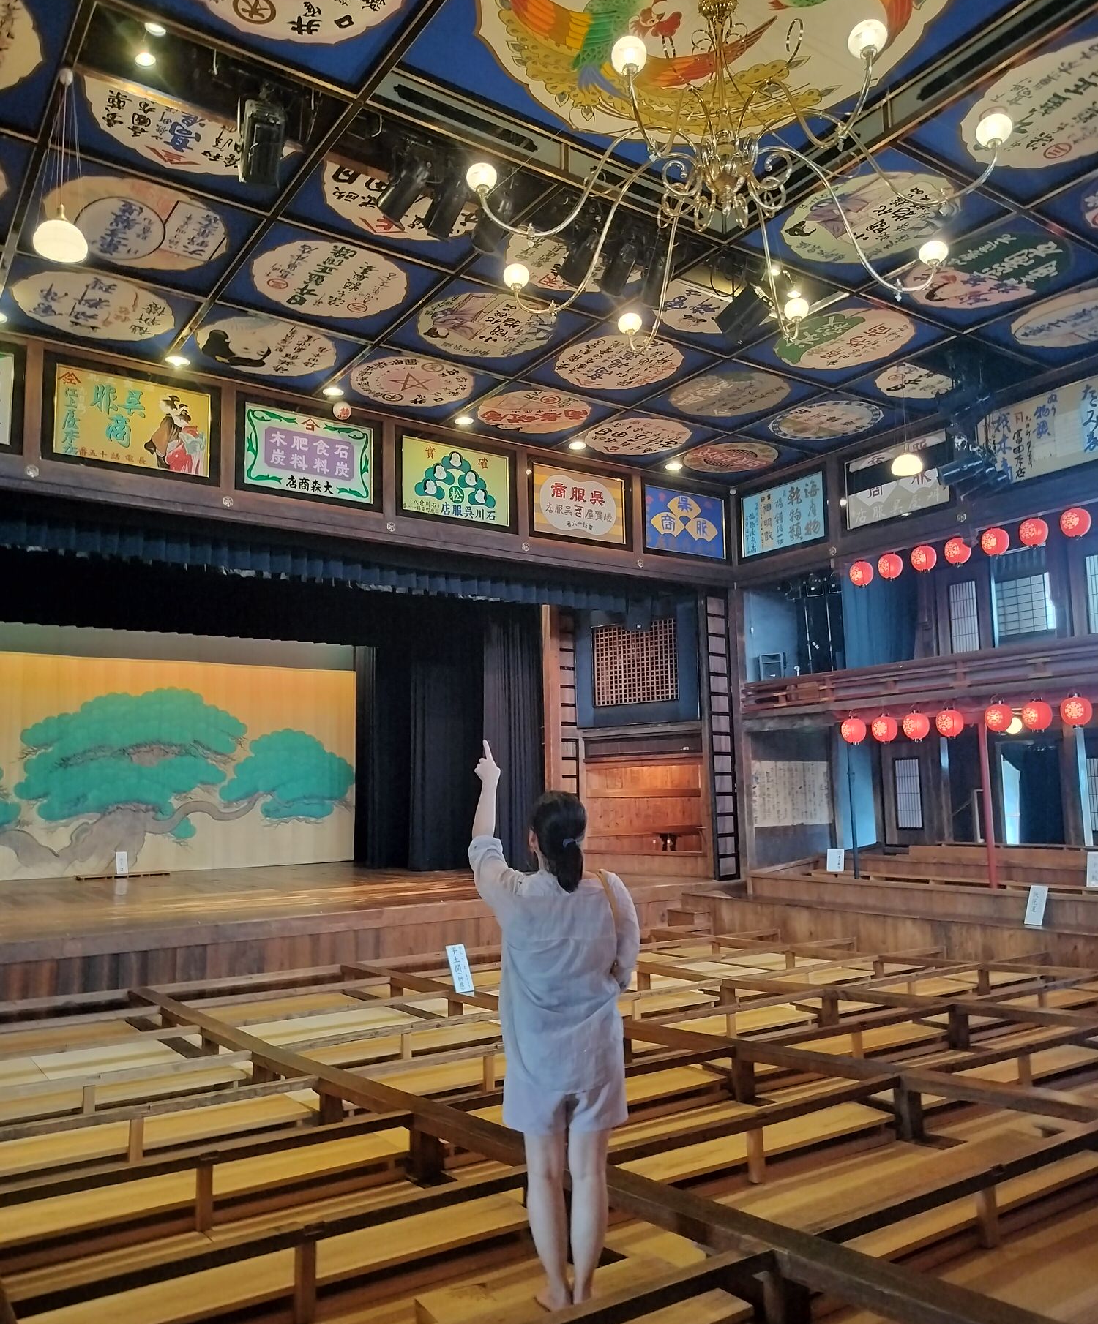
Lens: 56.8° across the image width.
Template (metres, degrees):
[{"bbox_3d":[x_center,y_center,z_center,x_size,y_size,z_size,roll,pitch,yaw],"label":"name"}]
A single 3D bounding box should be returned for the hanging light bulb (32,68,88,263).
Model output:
[{"bbox_3d":[-2.889,-2.989,6.046,0.310,1.170,0.310,4,-9,-35],"label":"hanging light bulb"}]

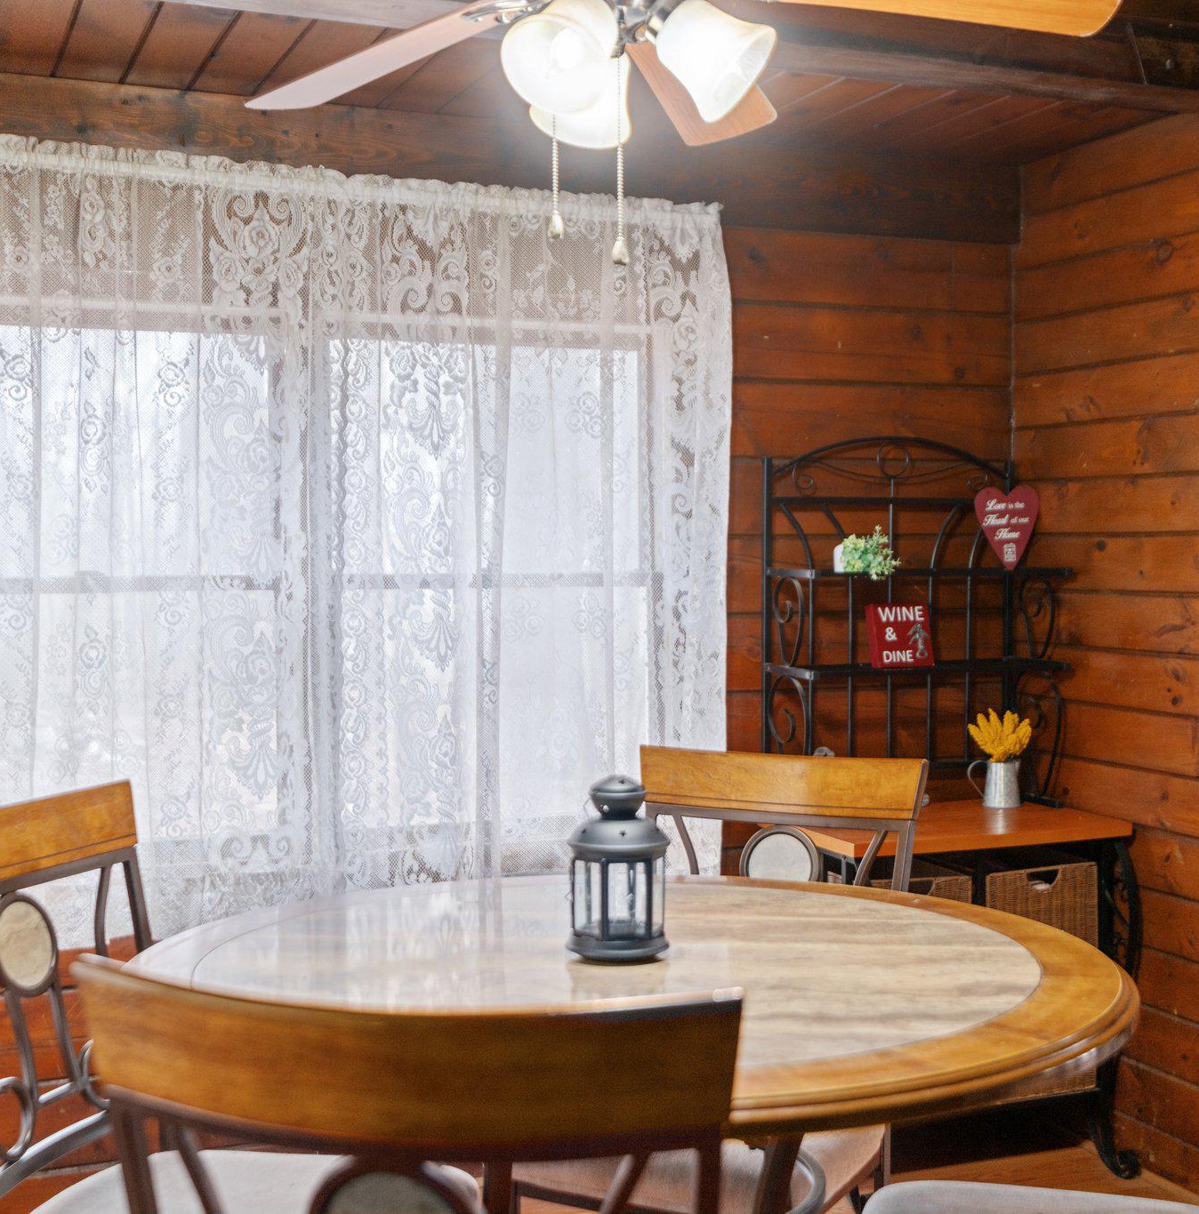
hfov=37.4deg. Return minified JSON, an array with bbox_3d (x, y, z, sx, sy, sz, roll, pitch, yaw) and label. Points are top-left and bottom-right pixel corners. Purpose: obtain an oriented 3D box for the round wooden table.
[{"bbox_3d":[0.032,0.873,2.131,1.180,0.910,1.180,0,2,0],"label":"round wooden table"}]

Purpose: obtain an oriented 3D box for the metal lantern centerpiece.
[{"bbox_3d":[0.024,0.311,2.155,0.123,0.212,0.123,0,2,0],"label":"metal lantern centerpiece"}]

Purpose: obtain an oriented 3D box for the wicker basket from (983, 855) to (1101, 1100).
[{"bbox_3d":[0.915,0.823,4.068,0.295,0.500,0.340,-1,2,-22],"label":"wicker basket"}]

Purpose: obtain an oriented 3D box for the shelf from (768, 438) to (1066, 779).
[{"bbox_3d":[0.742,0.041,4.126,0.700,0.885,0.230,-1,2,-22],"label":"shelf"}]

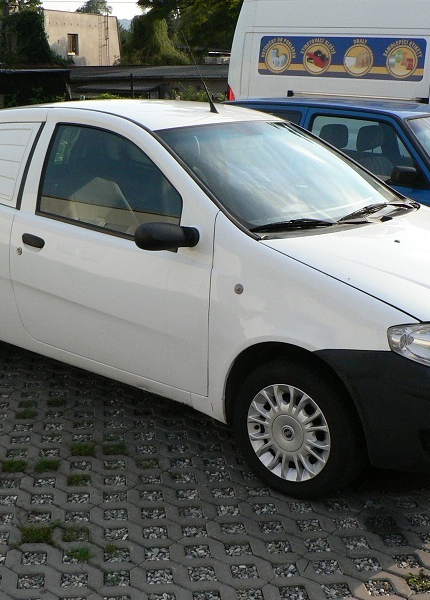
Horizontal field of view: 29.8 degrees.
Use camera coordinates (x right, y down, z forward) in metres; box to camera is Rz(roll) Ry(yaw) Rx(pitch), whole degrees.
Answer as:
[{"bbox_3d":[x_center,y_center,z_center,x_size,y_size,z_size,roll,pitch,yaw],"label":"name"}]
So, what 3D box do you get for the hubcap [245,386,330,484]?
[{"bbox_3d":[0.281,0.513,3.109,0.387,0.387,0.055,13,19,38],"label":"hubcap"}]

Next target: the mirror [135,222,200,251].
[{"bbox_3d":[-0.193,-0.257,3.181,0.160,0.125,0.250,13,19,38],"label":"mirror"}]

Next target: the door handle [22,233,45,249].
[{"bbox_3d":[-0.858,-0.280,3.840,0.172,0.072,0.045,13,19,38],"label":"door handle"}]

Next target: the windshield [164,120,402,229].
[{"bbox_3d":[0.356,-0.619,3.793,0.780,0.120,1.290,45,36,23],"label":"windshield"}]

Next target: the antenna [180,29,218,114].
[{"bbox_3d":[-0.086,-1.135,4.043,0.050,0.470,0.030,-25,-6,41],"label":"antenna"}]

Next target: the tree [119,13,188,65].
[{"bbox_3d":[-3.498,-13.332,45.994,4.602,5.492,4.393,0,15,-4],"label":"tree"}]

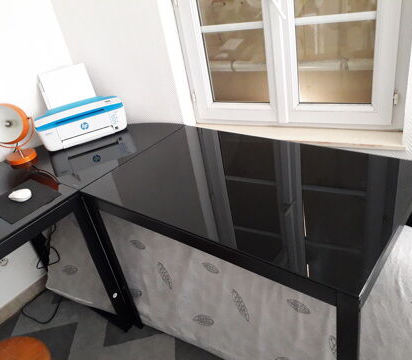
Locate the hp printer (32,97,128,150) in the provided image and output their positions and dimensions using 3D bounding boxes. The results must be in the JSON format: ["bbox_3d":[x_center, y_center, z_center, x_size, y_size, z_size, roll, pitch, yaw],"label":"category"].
[{"bbox_3d":[-0.587,-0.272,1.781,0.403,0.150,0.180,-20,31,-15],"label":"hp printer"}]

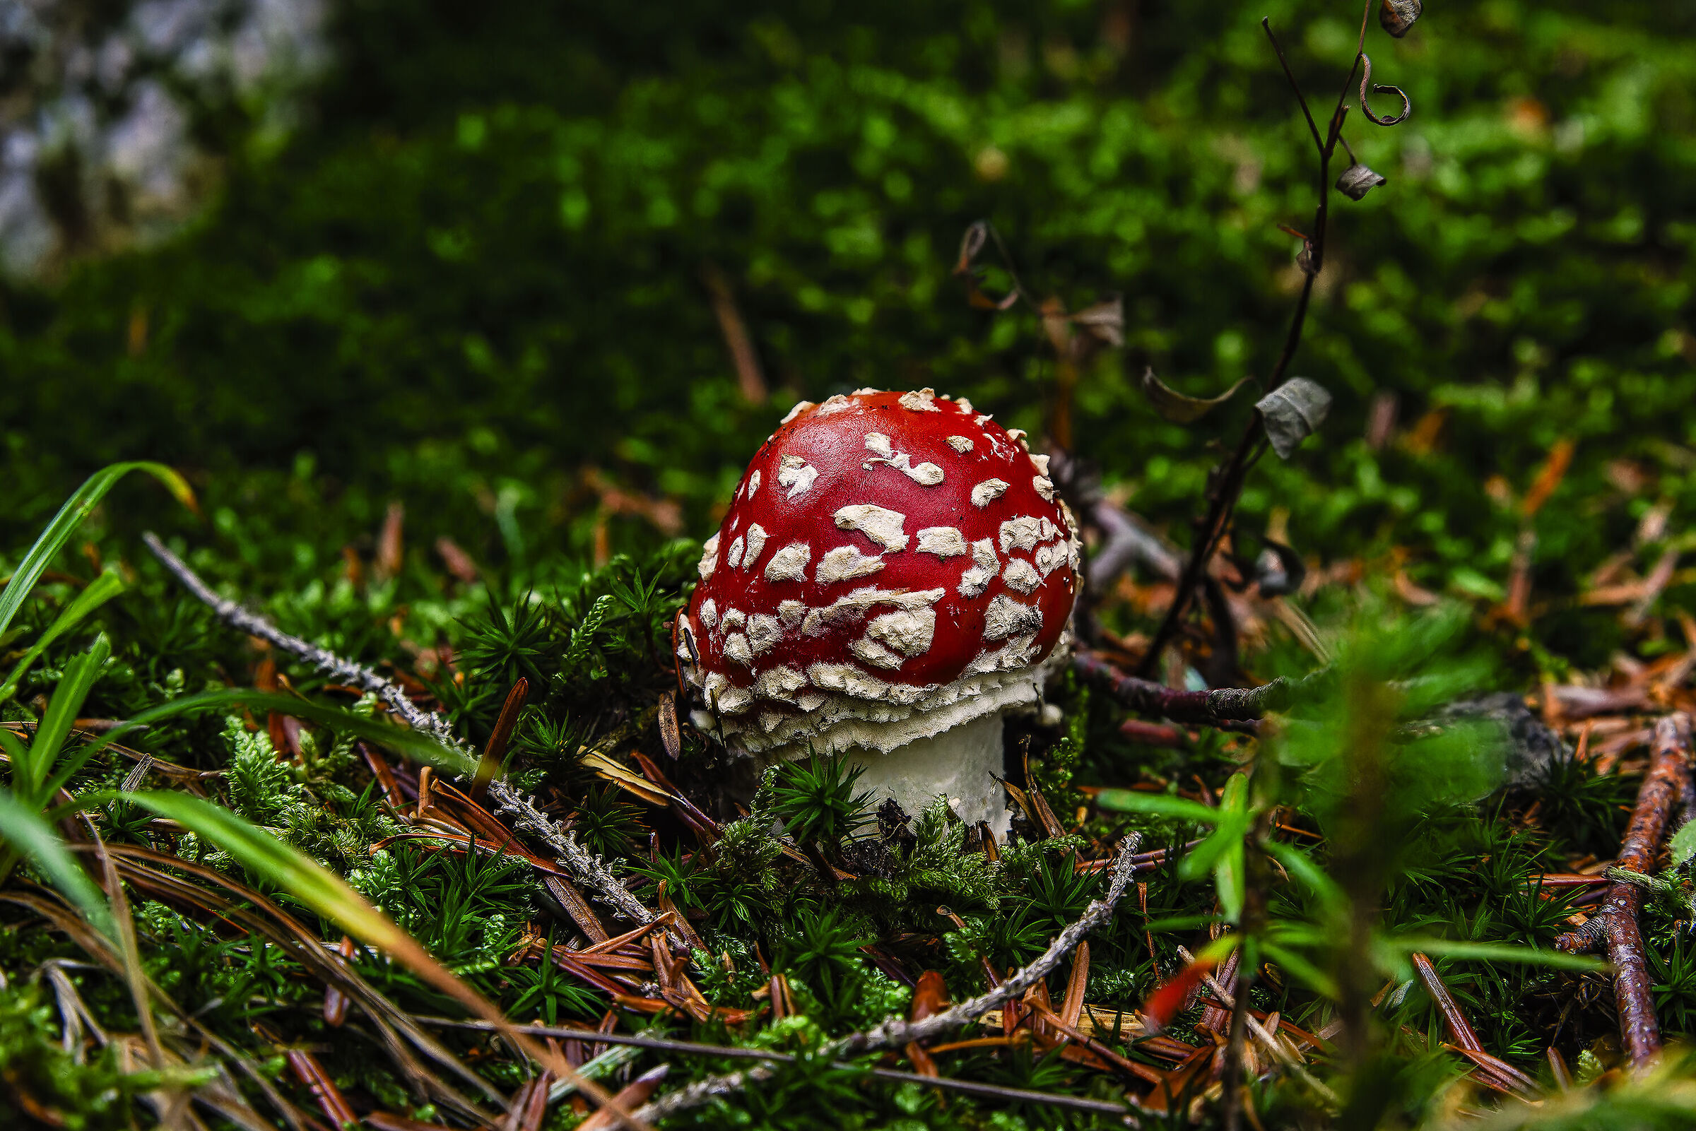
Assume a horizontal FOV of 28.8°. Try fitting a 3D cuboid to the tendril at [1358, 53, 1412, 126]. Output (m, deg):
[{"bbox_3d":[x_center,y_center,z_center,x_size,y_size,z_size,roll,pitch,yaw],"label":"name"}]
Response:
[{"bbox_3d":[0.078,-0.069,0.480,0.008,0.011,0.004,0,12,0],"label":"tendril"}]

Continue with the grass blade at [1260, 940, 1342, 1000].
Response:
[{"bbox_3d":[0.051,0.045,0.371,0.003,0.002,0.012,-13,35,-42],"label":"grass blade"}]

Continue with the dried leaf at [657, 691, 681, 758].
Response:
[{"bbox_3d":[-0.026,0.023,0.485,0.003,0.010,0.002,-9,0,0],"label":"dried leaf"}]

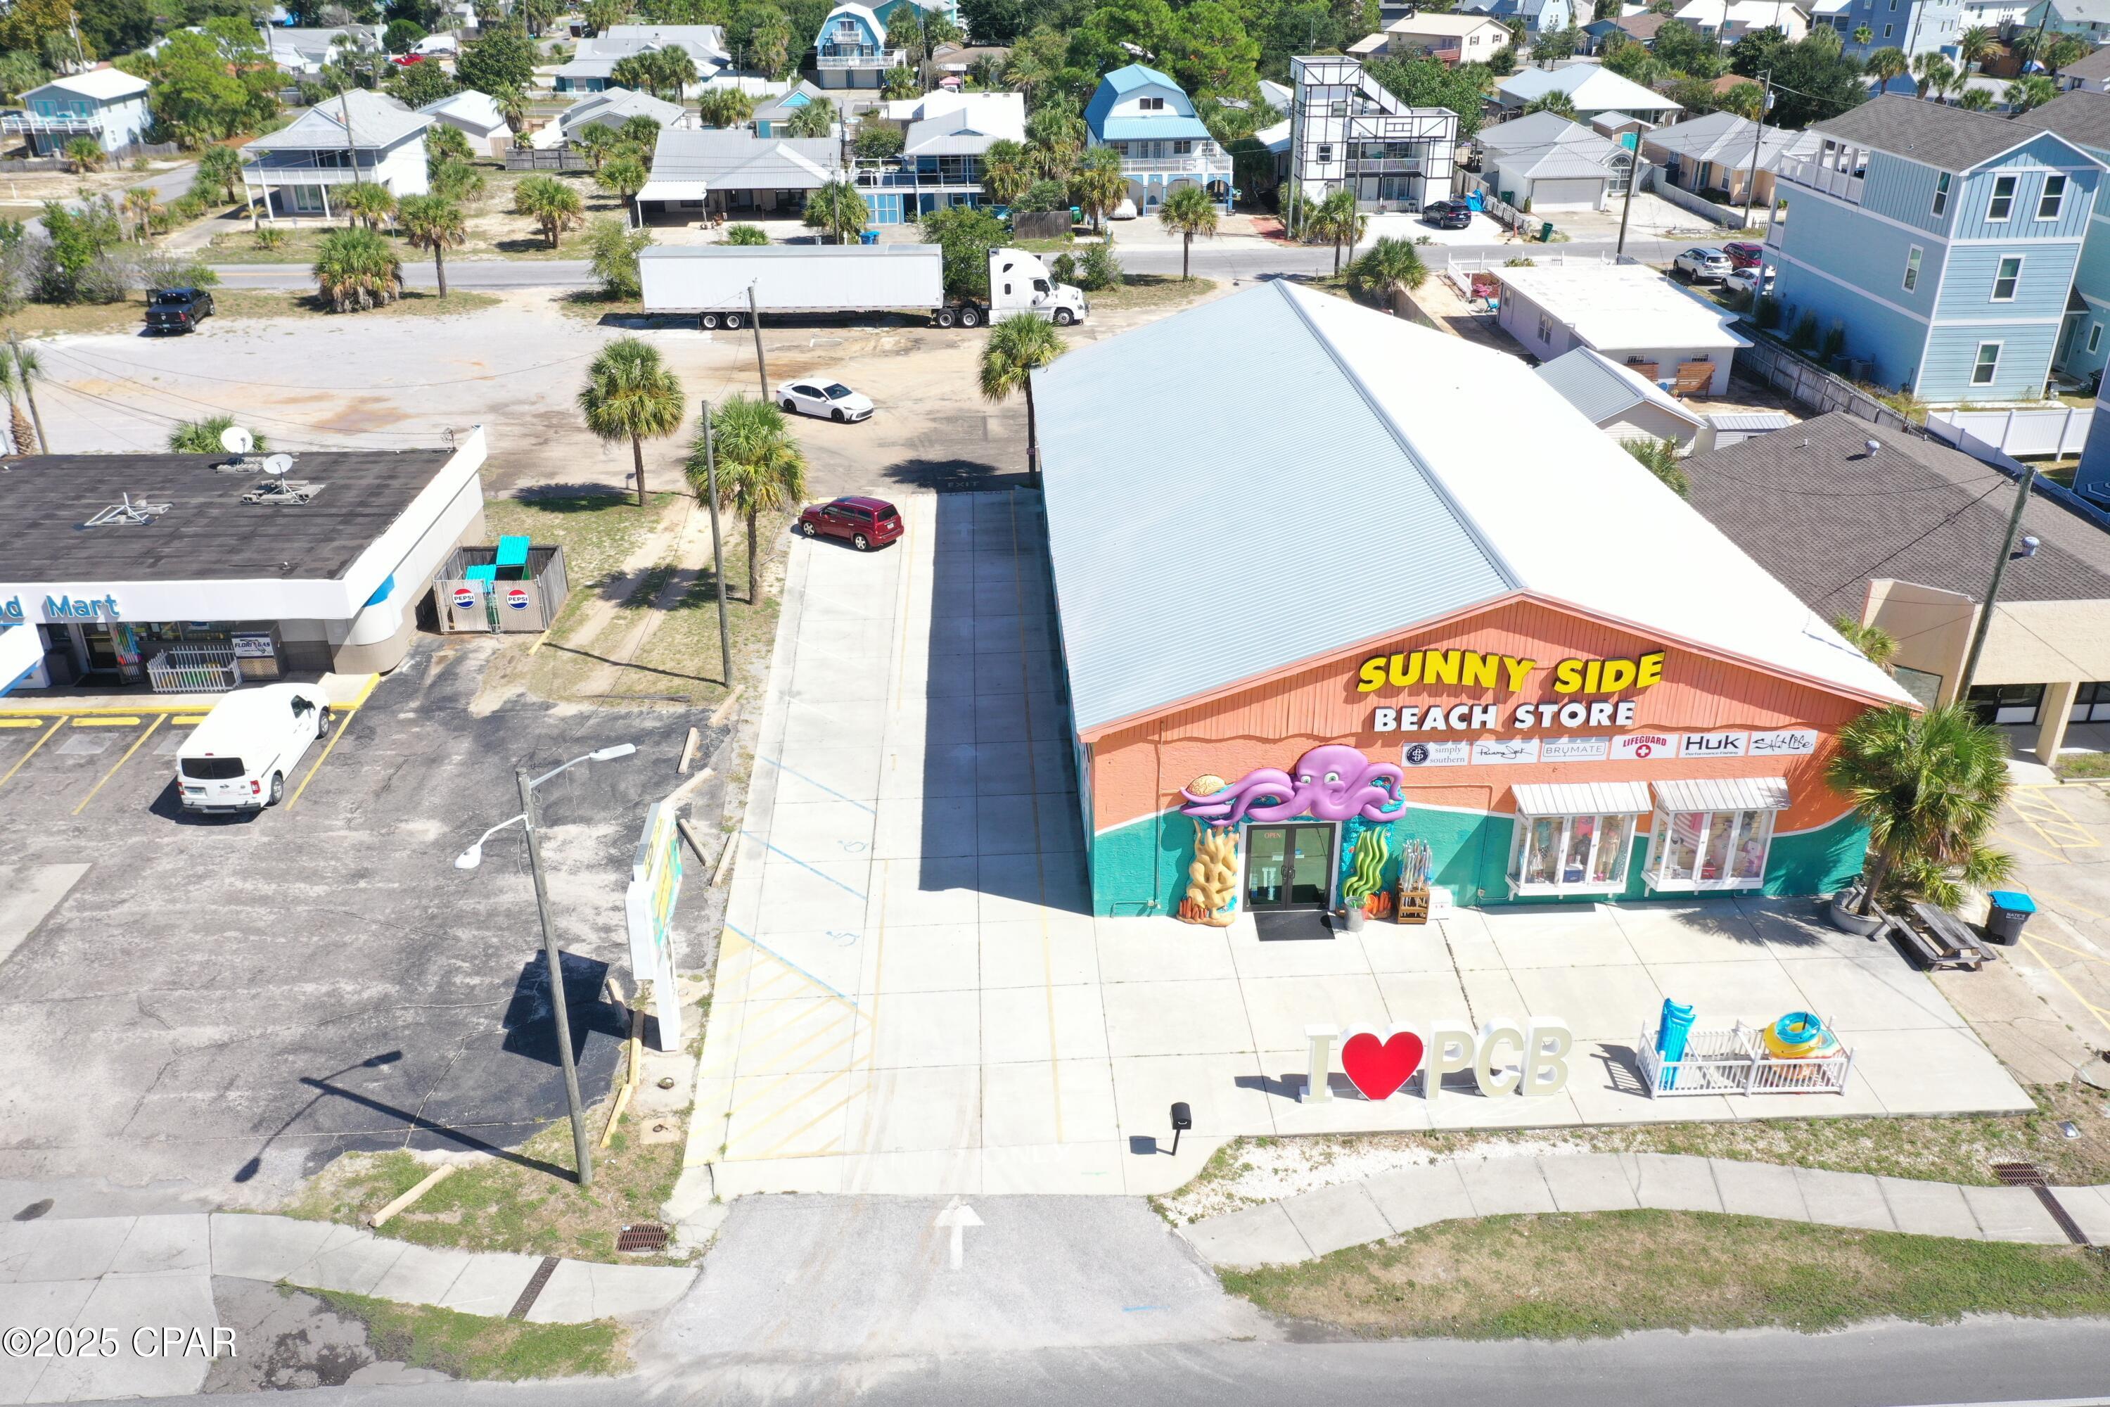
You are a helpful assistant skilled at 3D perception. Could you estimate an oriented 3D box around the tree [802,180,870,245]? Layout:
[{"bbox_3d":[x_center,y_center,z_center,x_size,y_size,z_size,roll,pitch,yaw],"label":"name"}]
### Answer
[{"bbox_3d":[-14.223,-32.339,108.121,4.200,4.250,4.200,-2,27,-2],"label":"tree"}]

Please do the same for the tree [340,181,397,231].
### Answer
[{"bbox_3d":[-48.043,-34.645,114.794,4.100,3.400,4.100,-2,27,-2],"label":"tree"}]

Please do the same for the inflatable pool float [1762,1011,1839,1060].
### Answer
[{"bbox_3d":[15.093,6.737,33.252,1.300,0.650,1.050,-1,27,-2],"label":"inflatable pool float"}]

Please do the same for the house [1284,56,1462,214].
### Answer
[{"bbox_3d":[23.254,-41.992,121.295,11.760,10.550,7.100,-1,27,-2],"label":"house"}]

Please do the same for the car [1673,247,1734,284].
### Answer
[{"bbox_3d":[39.252,-26.757,99.483,1.930,1.740,4.950,-2,27,-2],"label":"car"}]

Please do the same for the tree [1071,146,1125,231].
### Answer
[{"bbox_3d":[2.835,-34.640,110.768,3.700,5.750,3.700,-2,27,-2],"label":"tree"}]

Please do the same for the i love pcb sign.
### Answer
[{"bbox_3d":[7.539,7.093,32.548,5.260,1.680,0.360,-1,27,-2],"label":"i love pcb sign"}]

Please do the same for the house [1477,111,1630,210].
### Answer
[{"bbox_3d":[39.720,-43.176,129.753,11.860,5.070,22.710,-1,27,-2],"label":"house"}]

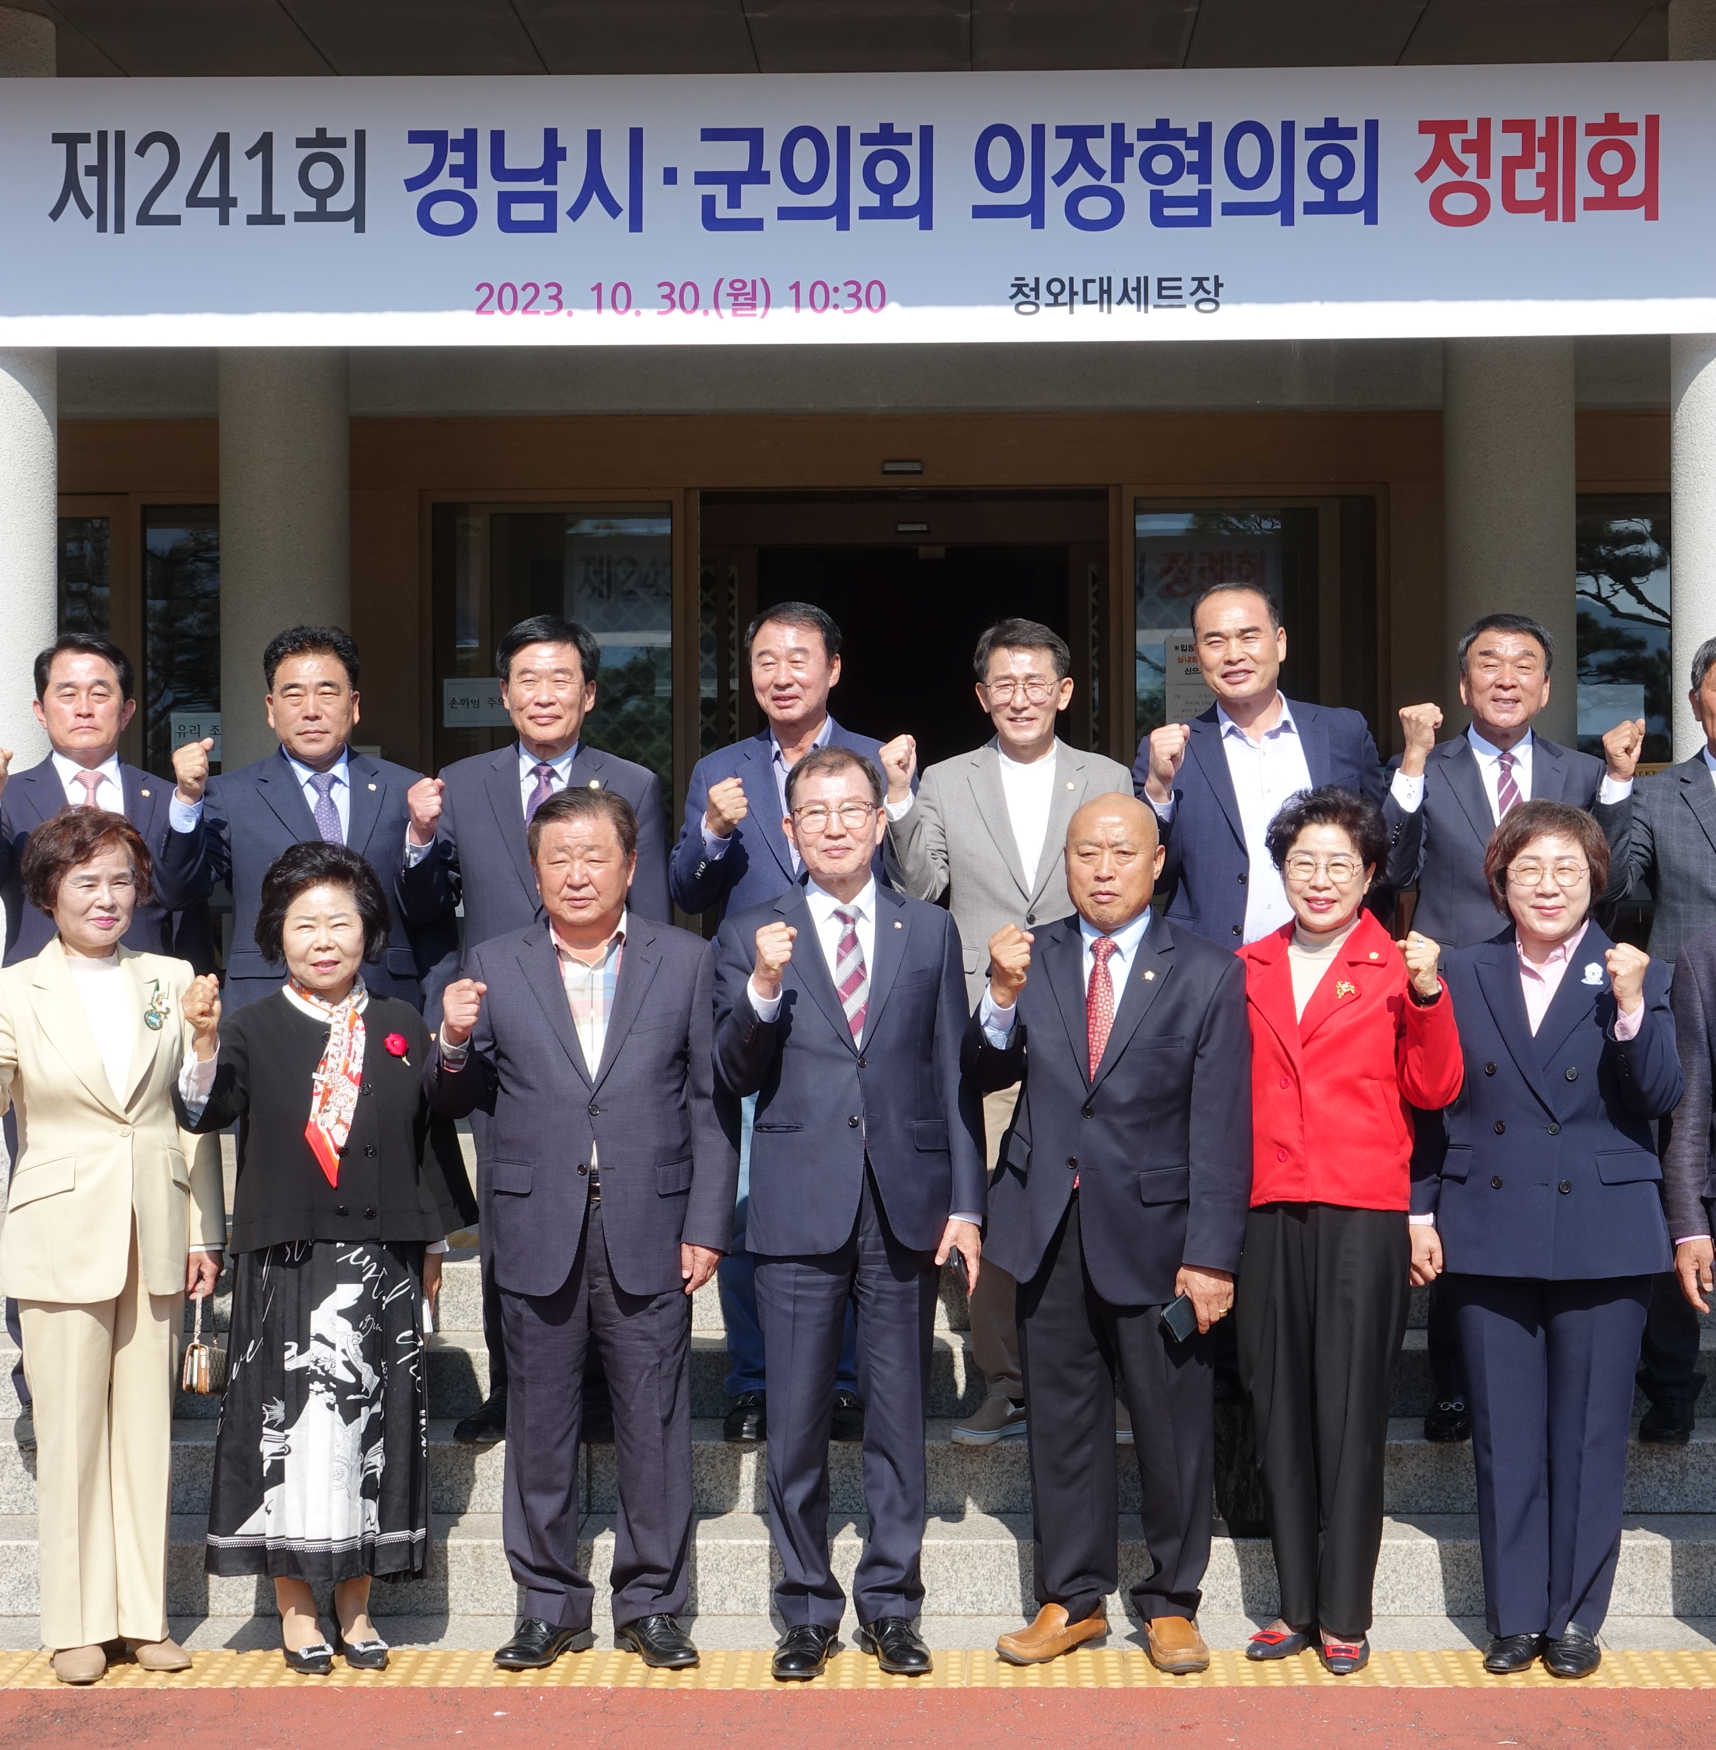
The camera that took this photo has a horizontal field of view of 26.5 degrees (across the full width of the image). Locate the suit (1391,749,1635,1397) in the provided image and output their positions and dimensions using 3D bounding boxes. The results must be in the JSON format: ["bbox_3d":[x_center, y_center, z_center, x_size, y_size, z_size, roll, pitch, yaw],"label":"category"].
[{"bbox_3d":[1.385,0.423,7.720,0.534,1.445,0.400,0,0,5],"label":"suit"}]

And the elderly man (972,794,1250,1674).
[{"bbox_3d":[0.479,0.666,6.900,0.528,1.642,0.430,0,0,7],"label":"elderly man"}]

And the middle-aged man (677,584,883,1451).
[{"bbox_3d":[-0.154,0.305,7.524,0.457,1.744,0.370,0,0,-5],"label":"middle-aged man"}]

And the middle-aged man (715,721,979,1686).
[{"bbox_3d":[-0.019,0.622,6.830,0.503,1.728,0.430,0,0,3],"label":"middle-aged man"}]

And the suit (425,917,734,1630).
[{"bbox_3d":[-0.526,0.757,6.900,0.582,1.357,0.370,0,0,0],"label":"suit"}]

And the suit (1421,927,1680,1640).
[{"bbox_3d":[1.297,0.768,6.830,0.484,1.344,0.350,0,0,3],"label":"suit"}]

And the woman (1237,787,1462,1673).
[{"bbox_3d":[0.930,0.660,6.900,0.427,1.654,0.400,0,0,3],"label":"woman"}]

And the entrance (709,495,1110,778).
[{"bbox_3d":[0.213,-0.381,16.100,1.830,2.646,0.300,0,0,1],"label":"entrance"}]

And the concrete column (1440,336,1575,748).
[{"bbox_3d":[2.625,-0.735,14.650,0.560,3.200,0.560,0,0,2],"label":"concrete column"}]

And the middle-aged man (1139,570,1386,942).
[{"bbox_3d":[0.858,0.284,7.720,0.547,1.811,0.420,0,0,6],"label":"middle-aged man"}]

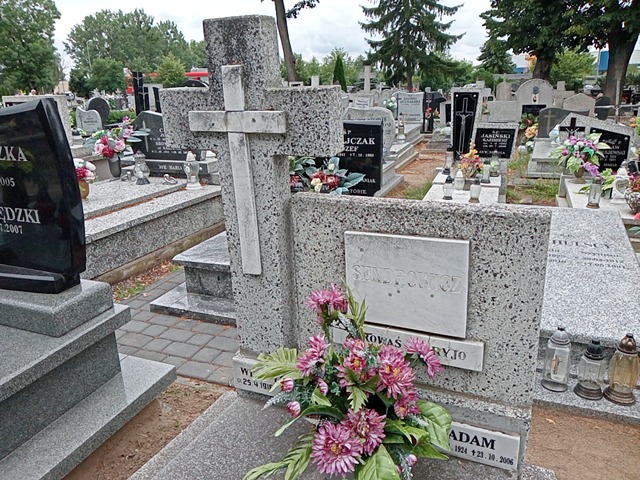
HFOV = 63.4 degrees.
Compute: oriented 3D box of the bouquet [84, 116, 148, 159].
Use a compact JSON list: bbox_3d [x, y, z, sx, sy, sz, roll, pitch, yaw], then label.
[{"bbox_3d":[-2.037,-1.016,5.150,0.570,0.420,0.420,6,19,24],"label":"bouquet"}]

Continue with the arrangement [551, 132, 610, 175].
[{"bbox_3d":[2.617,-0.879,5.200,0.580,0.430,0.450,6,18,22],"label":"arrangement"}]

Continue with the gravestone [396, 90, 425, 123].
[{"bbox_3d":[1.954,-2.873,11.200,0.578,0.636,0.100,5,19,21],"label":"gravestone"}]

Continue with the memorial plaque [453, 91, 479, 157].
[{"bbox_3d":[1.832,-1.437,6.500,0.294,0.882,0.100,5,19,21],"label":"memorial plaque"}]

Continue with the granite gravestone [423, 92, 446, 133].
[{"bbox_3d":[2.474,-2.743,11.200,0.464,0.846,0.150,5,19,21],"label":"granite gravestone"}]

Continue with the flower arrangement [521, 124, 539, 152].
[{"bbox_3d":[3.602,-1.745,8.900,0.330,0.470,0.300,6,18,22],"label":"flower arrangement"}]

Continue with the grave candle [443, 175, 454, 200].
[{"bbox_3d":[1.214,-0.487,4.900,0.092,0.230,0.092,6,18,22],"label":"grave candle"}]

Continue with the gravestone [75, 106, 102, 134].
[{"bbox_3d":[-4.307,-2.213,9.654,0.570,0.530,0.110,5,19,23],"label":"gravestone"}]

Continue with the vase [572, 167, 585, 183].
[{"bbox_3d":[2.553,-0.641,5.100,0.110,0.160,0.110,5,19,21],"label":"vase"}]

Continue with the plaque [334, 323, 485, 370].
[{"bbox_3d":[0.310,0.389,1.895,0.557,0.107,0.025,6,20,24],"label":"plaque"}]

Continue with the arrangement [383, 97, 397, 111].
[{"bbox_3d":[1.450,-2.848,10.800,0.280,0.280,0.250,5,19,21],"label":"arrangement"}]

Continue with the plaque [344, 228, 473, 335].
[{"bbox_3d":[0.300,0.152,1.818,0.431,0.346,0.030,6,20,24],"label":"plaque"}]

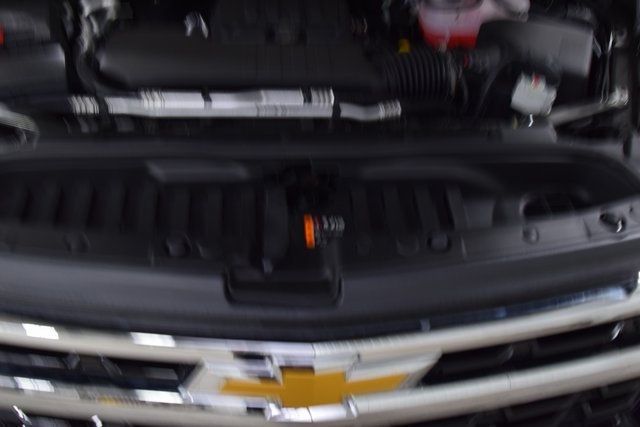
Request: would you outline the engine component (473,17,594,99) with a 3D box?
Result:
[{"bbox_3d":[0.419,-0.299,1.250,0.205,0.110,0.155,0,36,0],"label":"engine component"}]

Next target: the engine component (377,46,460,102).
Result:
[{"bbox_3d":[0.178,-0.252,1.160,0.138,0.088,0.092,0,36,0],"label":"engine component"}]

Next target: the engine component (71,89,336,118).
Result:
[{"bbox_3d":[-0.195,-0.184,1.070,0.435,0.036,0.042,0,36,0],"label":"engine component"}]

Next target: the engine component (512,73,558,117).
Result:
[{"bbox_3d":[0.374,-0.206,1.120,0.070,0.060,0.050,0,36,0],"label":"engine component"}]

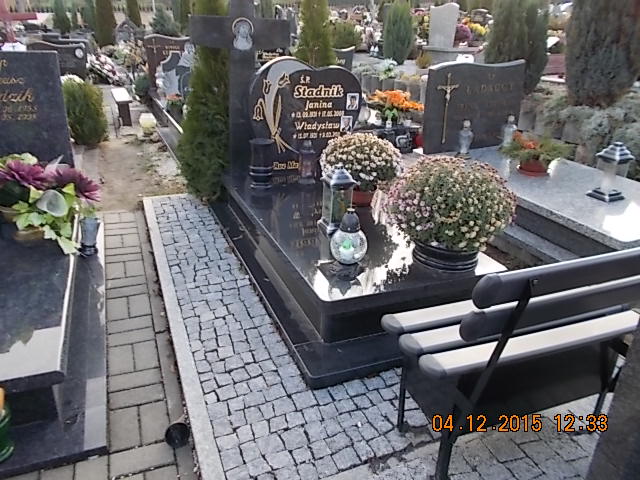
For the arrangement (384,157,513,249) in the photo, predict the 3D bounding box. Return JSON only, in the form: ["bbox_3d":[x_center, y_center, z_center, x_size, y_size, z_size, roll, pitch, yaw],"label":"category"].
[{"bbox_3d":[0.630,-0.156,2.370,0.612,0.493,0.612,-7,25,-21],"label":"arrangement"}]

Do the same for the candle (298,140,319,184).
[{"bbox_3d":[-0.086,-0.580,3.571,0.115,0.320,0.115,-7,25,-21],"label":"candle"}]

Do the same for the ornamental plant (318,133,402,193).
[{"bbox_3d":[0.266,-0.470,3.131,0.518,0.445,0.518,3,23,-1],"label":"ornamental plant"}]

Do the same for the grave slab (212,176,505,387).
[{"bbox_3d":[0.130,-0.033,3.121,1.319,0.268,2.332,-7,25,-22],"label":"grave slab"}]

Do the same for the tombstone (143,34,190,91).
[{"bbox_3d":[-2.166,-2.691,7.393,0.980,0.770,0.140,-7,25,-22],"label":"tombstone"}]

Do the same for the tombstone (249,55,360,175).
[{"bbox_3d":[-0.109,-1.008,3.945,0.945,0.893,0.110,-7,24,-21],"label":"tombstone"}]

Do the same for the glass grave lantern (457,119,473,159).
[{"bbox_3d":[1.258,-0.881,4.167,0.135,0.320,0.135,-7,25,-22],"label":"glass grave lantern"}]

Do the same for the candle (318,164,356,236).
[{"bbox_3d":[0.108,-0.236,2.691,0.166,0.386,0.166,-7,25,-21],"label":"candle"}]

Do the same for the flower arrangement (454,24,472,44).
[{"bbox_3d":[3.034,-4.361,10.200,0.400,0.420,0.400,-7,25,-21],"label":"flower arrangement"}]

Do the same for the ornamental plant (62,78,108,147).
[{"bbox_3d":[-2.495,-1.346,5.104,0.452,0.702,0.452,-7,25,-21],"label":"ornamental plant"}]

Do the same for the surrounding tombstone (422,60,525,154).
[{"bbox_3d":[1.393,-1.213,4.357,1.030,0.760,0.100,-7,25,-19],"label":"surrounding tombstone"}]

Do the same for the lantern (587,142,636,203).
[{"bbox_3d":[1.970,-0.467,3.242,0.170,0.379,0.170,-7,25,-21],"label":"lantern"}]

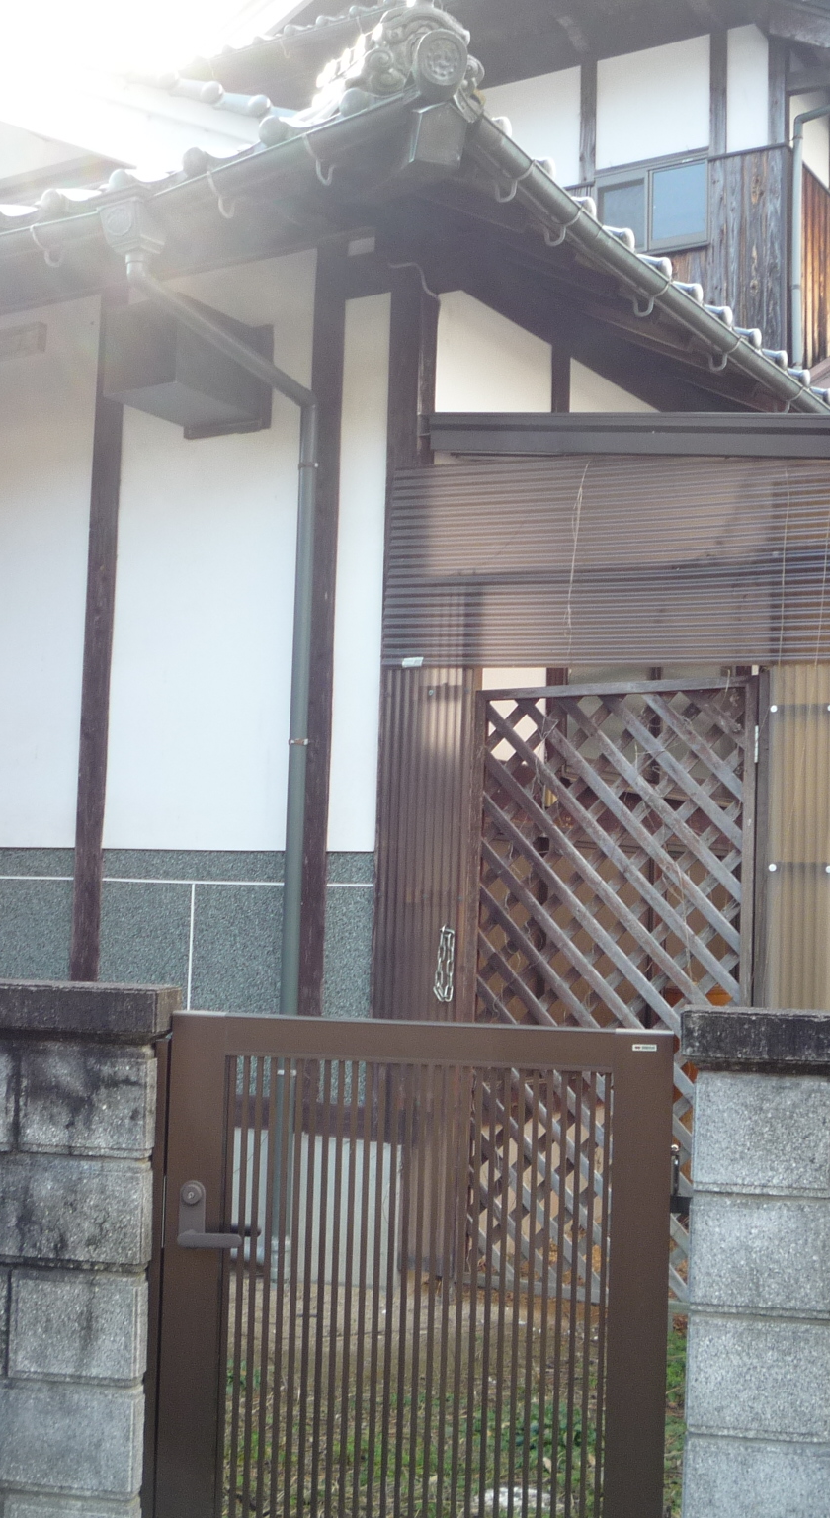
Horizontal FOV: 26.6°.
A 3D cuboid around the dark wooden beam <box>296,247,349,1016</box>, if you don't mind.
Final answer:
[{"bbox_3d":[-0.290,-0.366,5.876,0.115,2.716,0.110,-1,-5,30],"label":"dark wooden beam"}]

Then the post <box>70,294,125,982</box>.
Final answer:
[{"bbox_3d":[-1.111,-0.377,6.359,0.120,2.658,0.110,-1,-5,30],"label":"post"}]

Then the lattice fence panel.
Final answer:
[{"bbox_3d":[0.563,0.678,5.171,0.914,1.806,0.040,-1,-5,30],"label":"lattice fence panel"}]

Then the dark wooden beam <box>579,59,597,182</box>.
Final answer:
[{"bbox_3d":[1.212,-4.353,12.029,0.120,0.881,0.100,-1,-5,30],"label":"dark wooden beam"}]

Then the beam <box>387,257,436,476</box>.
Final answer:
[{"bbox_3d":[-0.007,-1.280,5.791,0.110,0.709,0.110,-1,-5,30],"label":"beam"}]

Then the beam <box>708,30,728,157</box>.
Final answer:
[{"bbox_3d":[2.021,-4.368,11.555,0.120,0.866,0.100,-1,-5,30],"label":"beam"}]

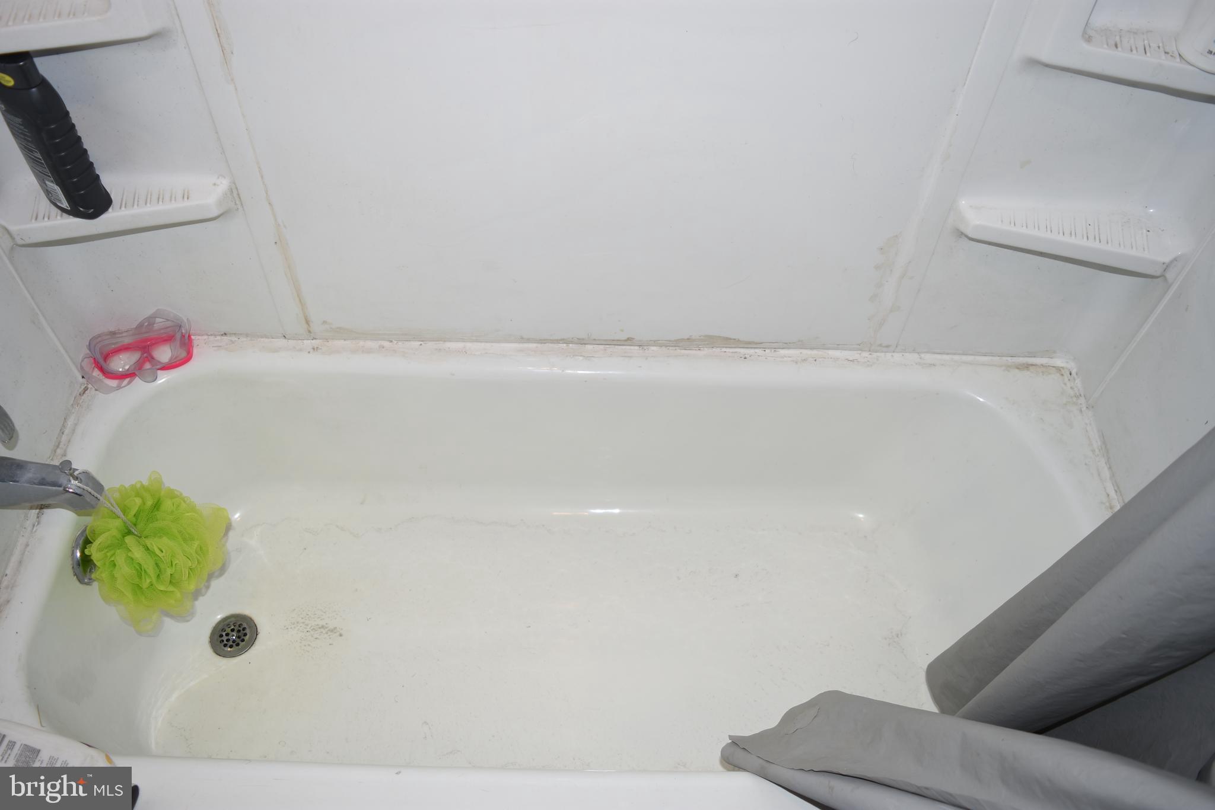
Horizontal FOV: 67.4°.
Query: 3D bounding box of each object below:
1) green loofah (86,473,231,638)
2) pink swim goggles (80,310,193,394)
[{"bbox_3d":[-0.610,0.202,1.237,0.170,0.180,0.185,2,50,-1],"label":"green loofah"},{"bbox_3d":[-0.704,-0.081,1.359,0.150,0.058,0.100,-11,52,-11],"label":"pink swim goggles"}]

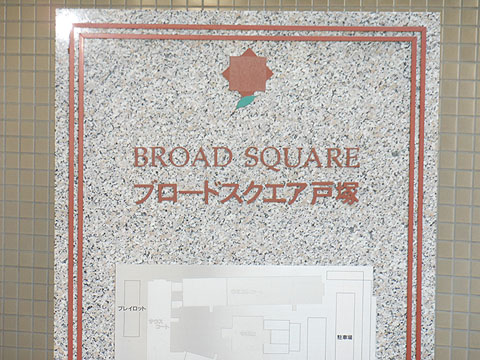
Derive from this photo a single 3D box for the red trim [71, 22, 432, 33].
[{"bbox_3d":[0.010,-0.442,6.718,1.119,0.014,0.012,2,3,24],"label":"red trim"}]

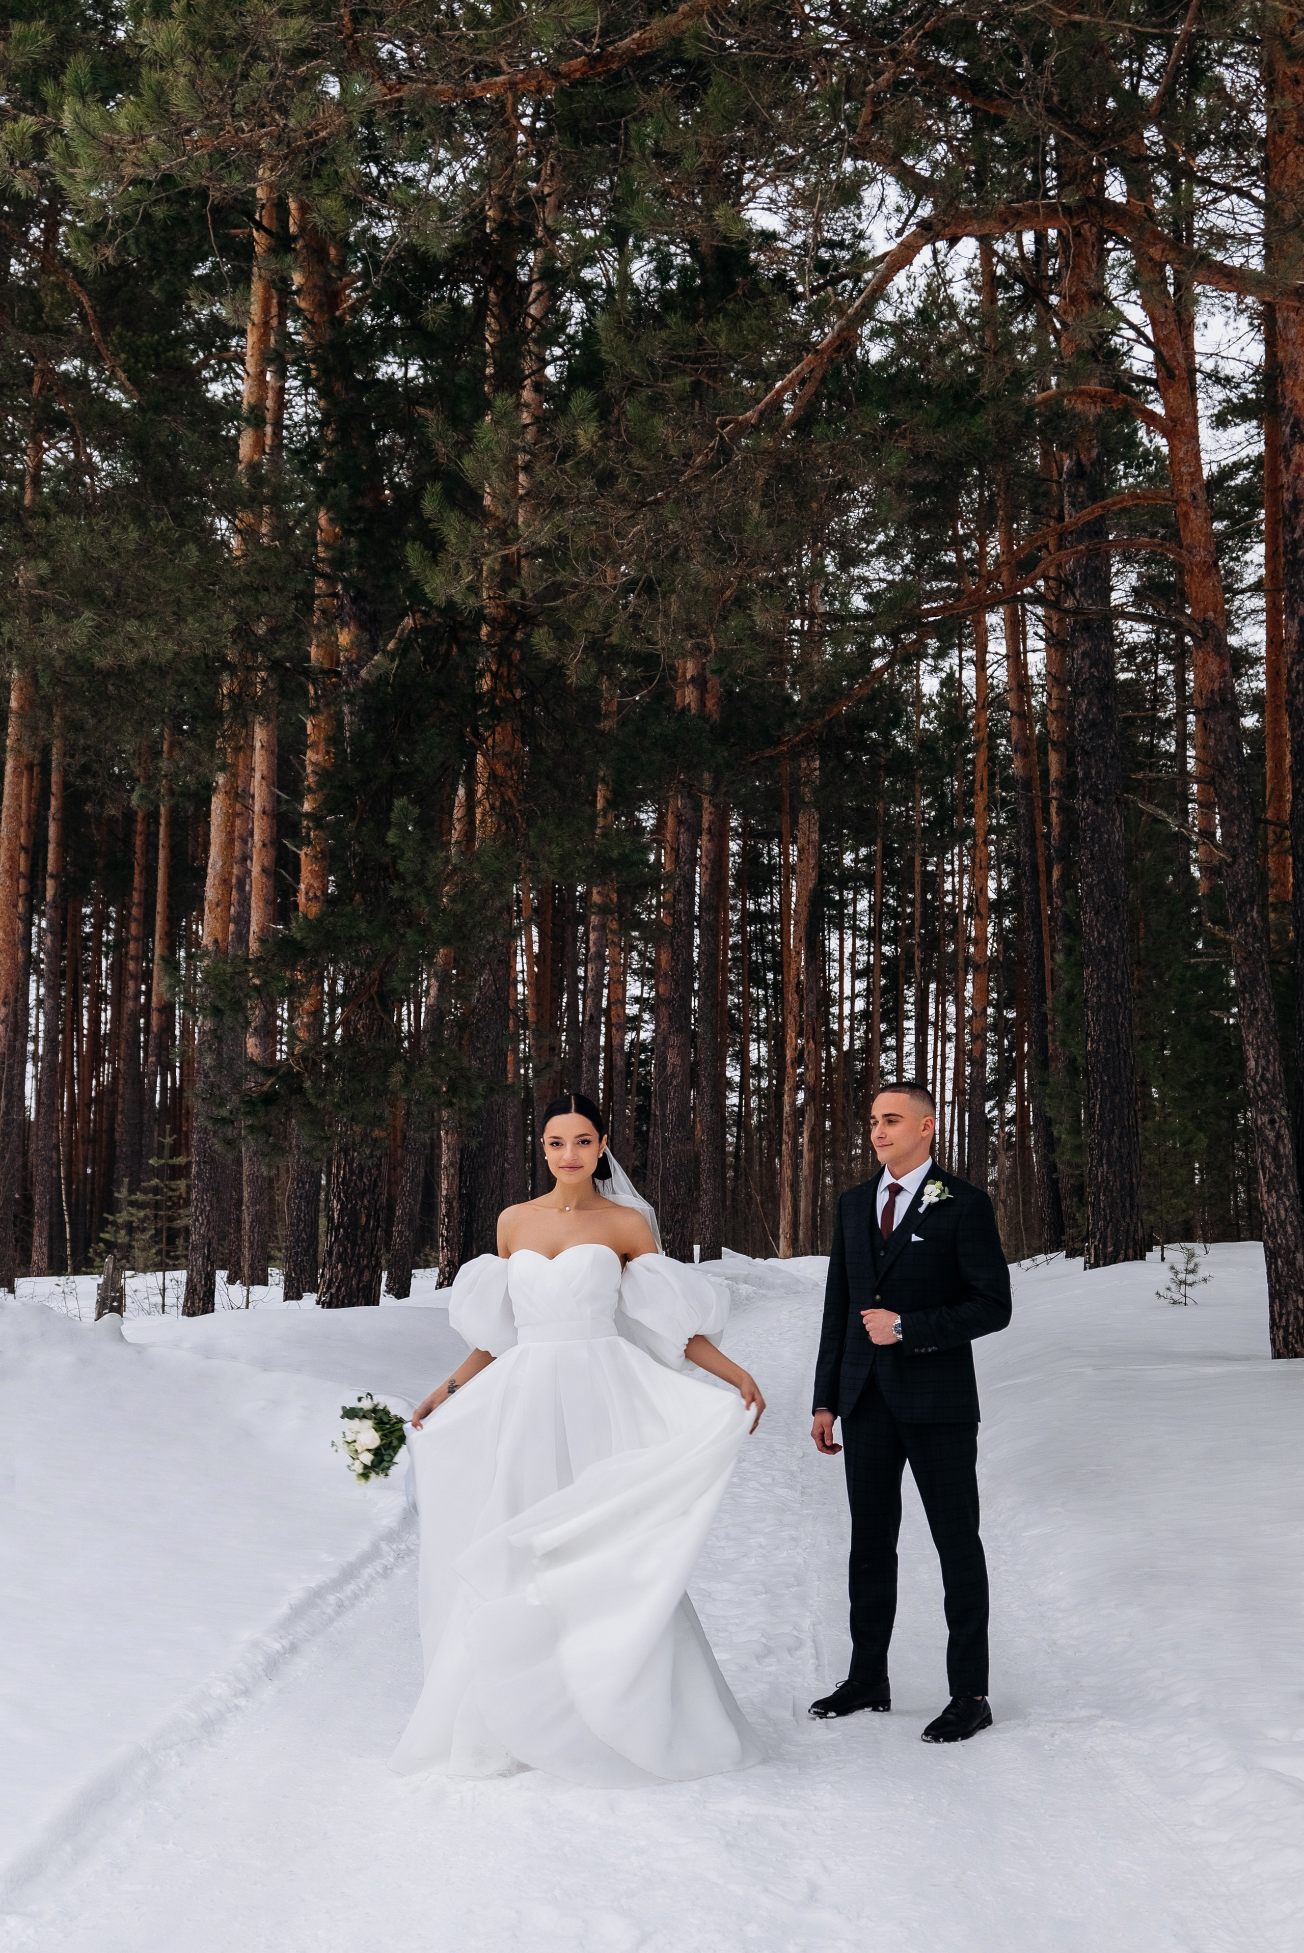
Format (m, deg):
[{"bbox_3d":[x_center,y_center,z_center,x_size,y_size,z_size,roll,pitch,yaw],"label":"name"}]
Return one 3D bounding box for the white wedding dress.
[{"bbox_3d":[-0.193,1.355,4.944,0.920,1.311,0.720,-1,-8,8],"label":"white wedding dress"}]

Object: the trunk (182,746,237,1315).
[{"bbox_3d":[-4.327,0.475,18.601,0.340,5.618,0.330,0,-8,0],"label":"trunk"}]

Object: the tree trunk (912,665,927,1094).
[{"bbox_3d":[6.561,-0.886,46.526,0.260,14.022,0.260,0,-8,0],"label":"tree trunk"}]

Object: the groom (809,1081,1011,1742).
[{"bbox_3d":[0.729,1.204,5.388,0.570,1.818,0.440,-5,-9,36],"label":"groom"}]

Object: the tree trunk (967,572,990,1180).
[{"bbox_3d":[6.292,-1.418,36.508,0.340,12.606,0.340,0,-8,0],"label":"tree trunk"}]

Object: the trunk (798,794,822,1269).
[{"bbox_3d":[2.677,0.711,32.189,0.340,7.985,0.340,0,-8,0],"label":"trunk"}]

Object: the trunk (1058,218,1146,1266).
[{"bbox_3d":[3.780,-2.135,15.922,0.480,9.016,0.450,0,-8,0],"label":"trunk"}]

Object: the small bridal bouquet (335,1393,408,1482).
[{"bbox_3d":[-0.717,1.194,4.915,0.230,0.220,0.210,-7,-3,-19],"label":"small bridal bouquet"}]

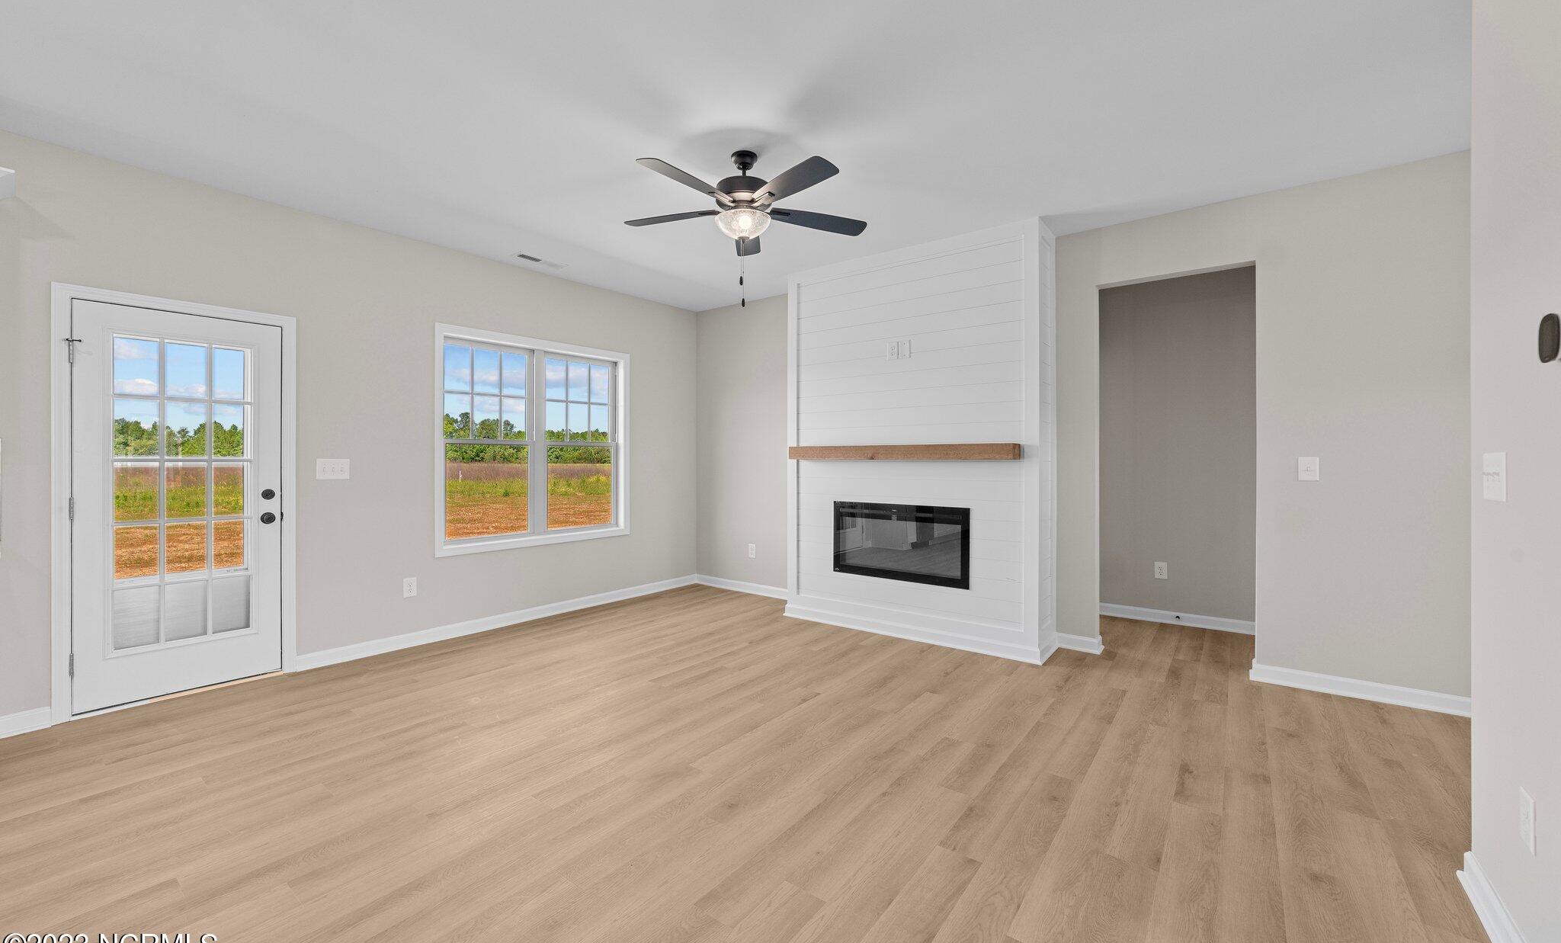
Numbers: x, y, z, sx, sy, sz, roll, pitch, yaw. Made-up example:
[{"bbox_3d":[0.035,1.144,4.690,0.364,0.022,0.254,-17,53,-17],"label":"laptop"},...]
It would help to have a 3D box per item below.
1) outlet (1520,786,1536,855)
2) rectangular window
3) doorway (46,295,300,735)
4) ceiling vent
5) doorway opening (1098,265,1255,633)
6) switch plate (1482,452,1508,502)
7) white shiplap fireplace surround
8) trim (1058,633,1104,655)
[{"bbox_3d":[1.774,0.827,1.441,0.010,0.125,0.084,1,1,37],"label":"outlet"},{"bbox_3d":[-1.897,-0.233,4.895,0.100,1.632,1.676,1,1,37],"label":"rectangular window"},{"bbox_3d":[-3.163,0.147,3.239,0.120,2.093,0.935,1,1,37],"label":"doorway"},{"bbox_3d":[-1.796,-1.577,4.551,0.155,0.020,0.365,1,1,37],"label":"ceiling vent"},{"bbox_3d":[2.412,-0.004,3.732,0.810,2.377,0.120,1,1,37],"label":"doorway opening"},{"bbox_3d":[1.918,0.015,1.630,0.010,0.127,0.176,1,1,37],"label":"switch plate"},{"bbox_3d":[0.962,-0.208,4.482,1.940,2.750,0.460,1,1,37],"label":"white shiplap fireplace surround"},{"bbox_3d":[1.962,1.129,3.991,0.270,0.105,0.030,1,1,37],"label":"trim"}]

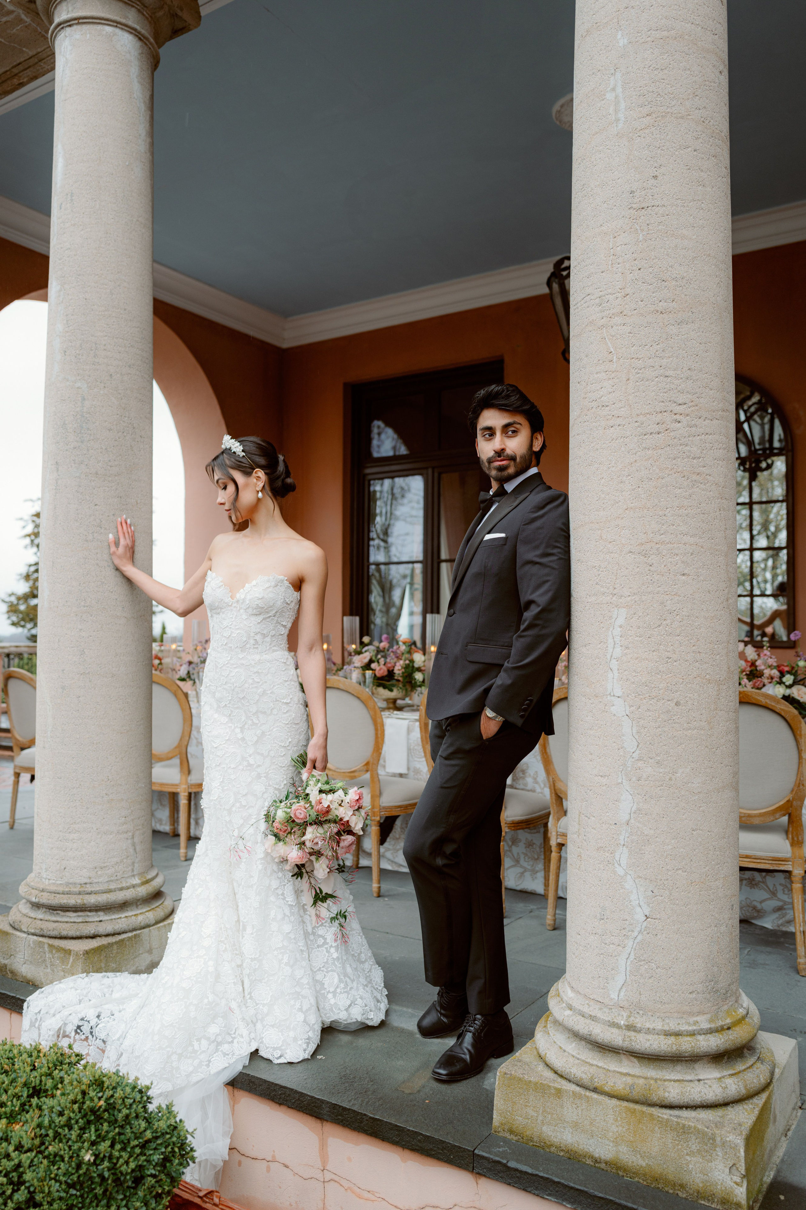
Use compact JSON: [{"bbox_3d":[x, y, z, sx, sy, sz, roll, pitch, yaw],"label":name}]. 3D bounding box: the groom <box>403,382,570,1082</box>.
[{"bbox_3d":[0.207,0.320,2.555,0.430,1.820,0.560,1,-2,-40],"label":"groom"}]

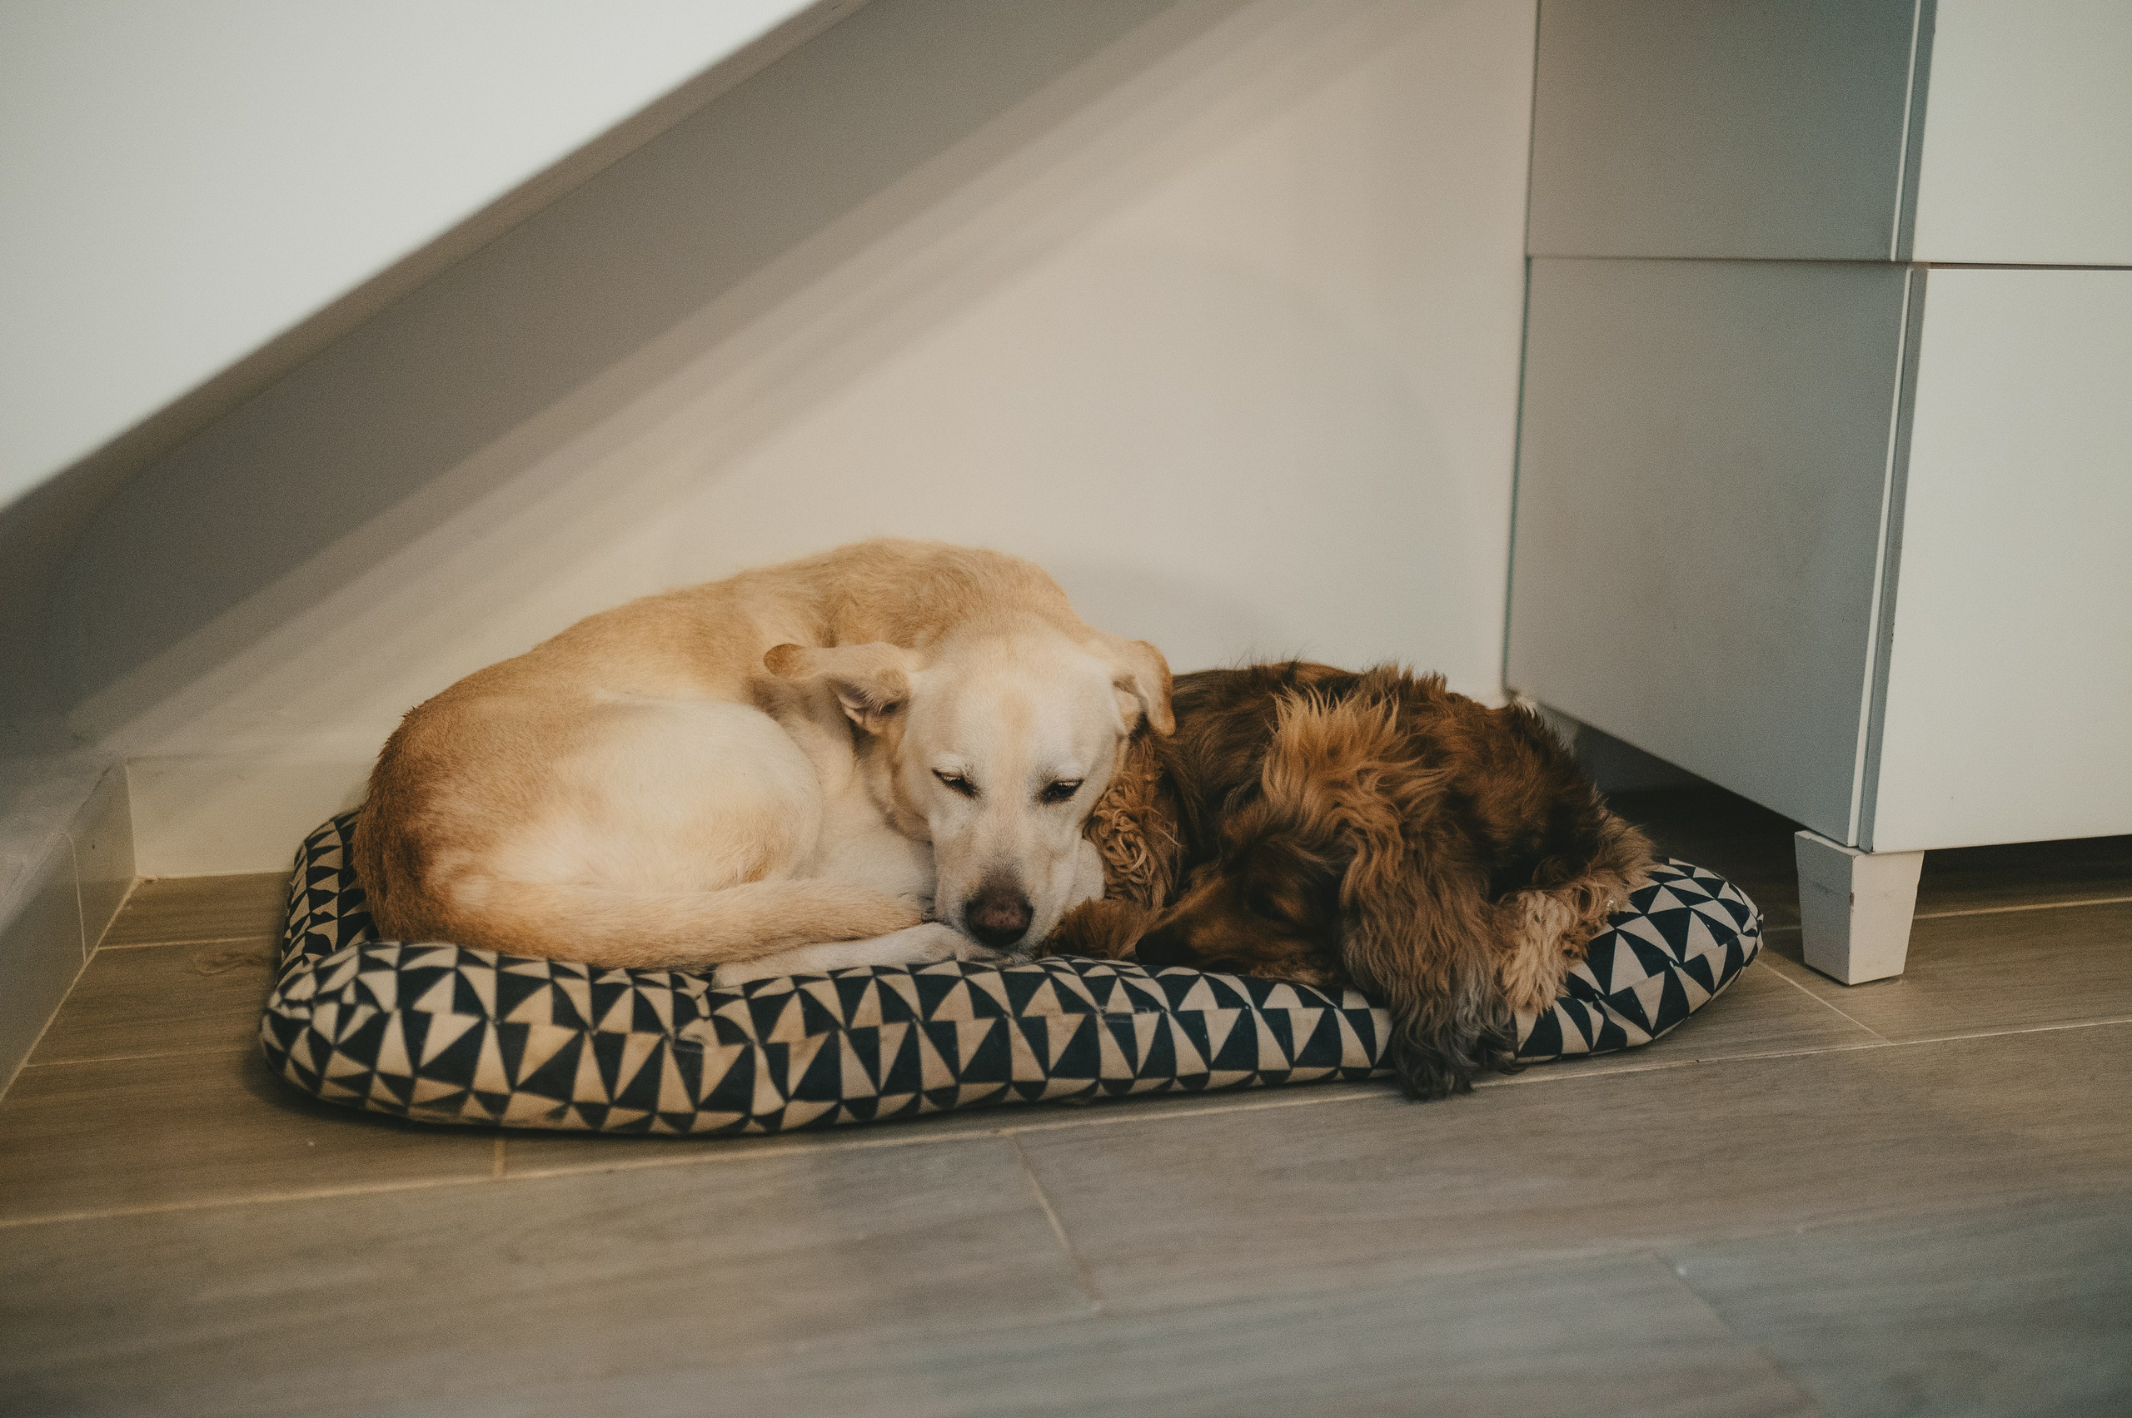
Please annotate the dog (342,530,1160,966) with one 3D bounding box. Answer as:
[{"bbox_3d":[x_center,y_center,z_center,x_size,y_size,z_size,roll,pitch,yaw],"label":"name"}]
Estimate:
[{"bbox_3d":[-0.206,0.022,1.438,0.565,0.250,0.450,-3,13,-14],"label":"dog"}]

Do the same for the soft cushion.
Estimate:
[{"bbox_3d":[-0.031,0.134,1.518,1.030,0.110,0.590,-3,13,-13],"label":"soft cushion"}]

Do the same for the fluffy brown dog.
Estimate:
[{"bbox_3d":[0.194,0.087,1.463,0.450,0.200,0.430,5,14,21],"label":"fluffy brown dog"}]

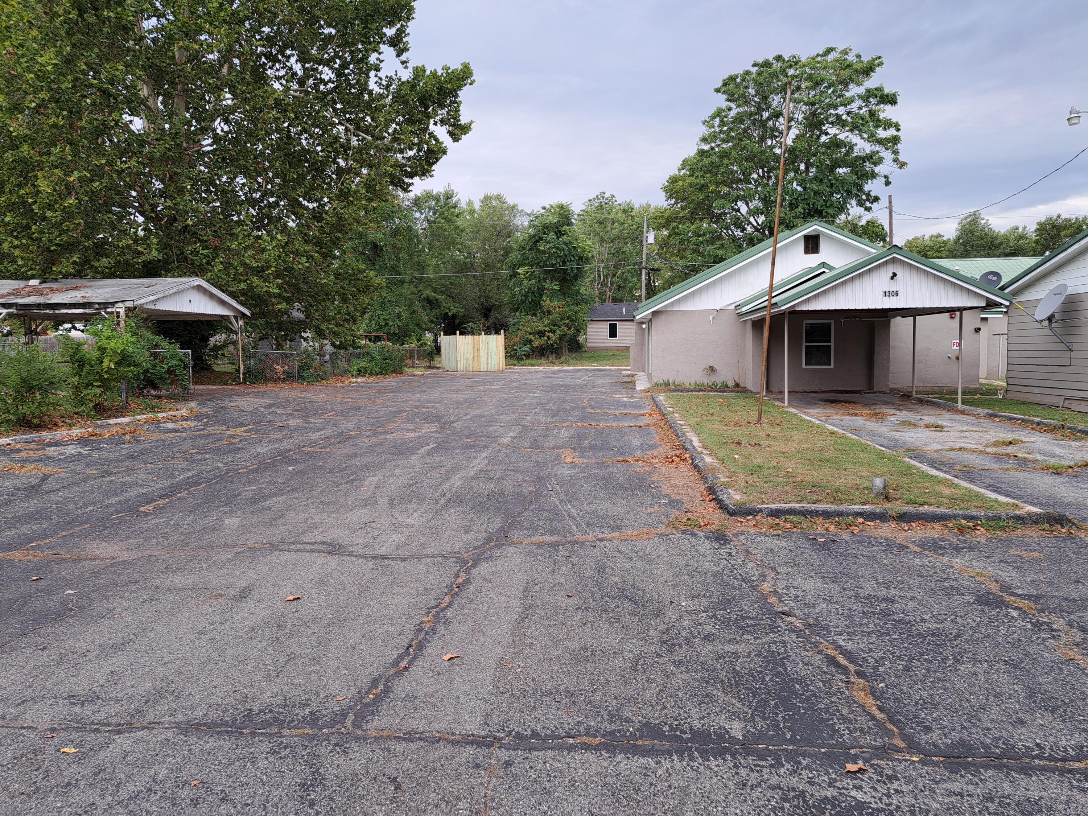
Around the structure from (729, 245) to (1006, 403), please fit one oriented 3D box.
[{"bbox_3d":[8.907,-2.204,21.536,5.516,3.885,6.400,-1,4,7],"label":"structure"}]

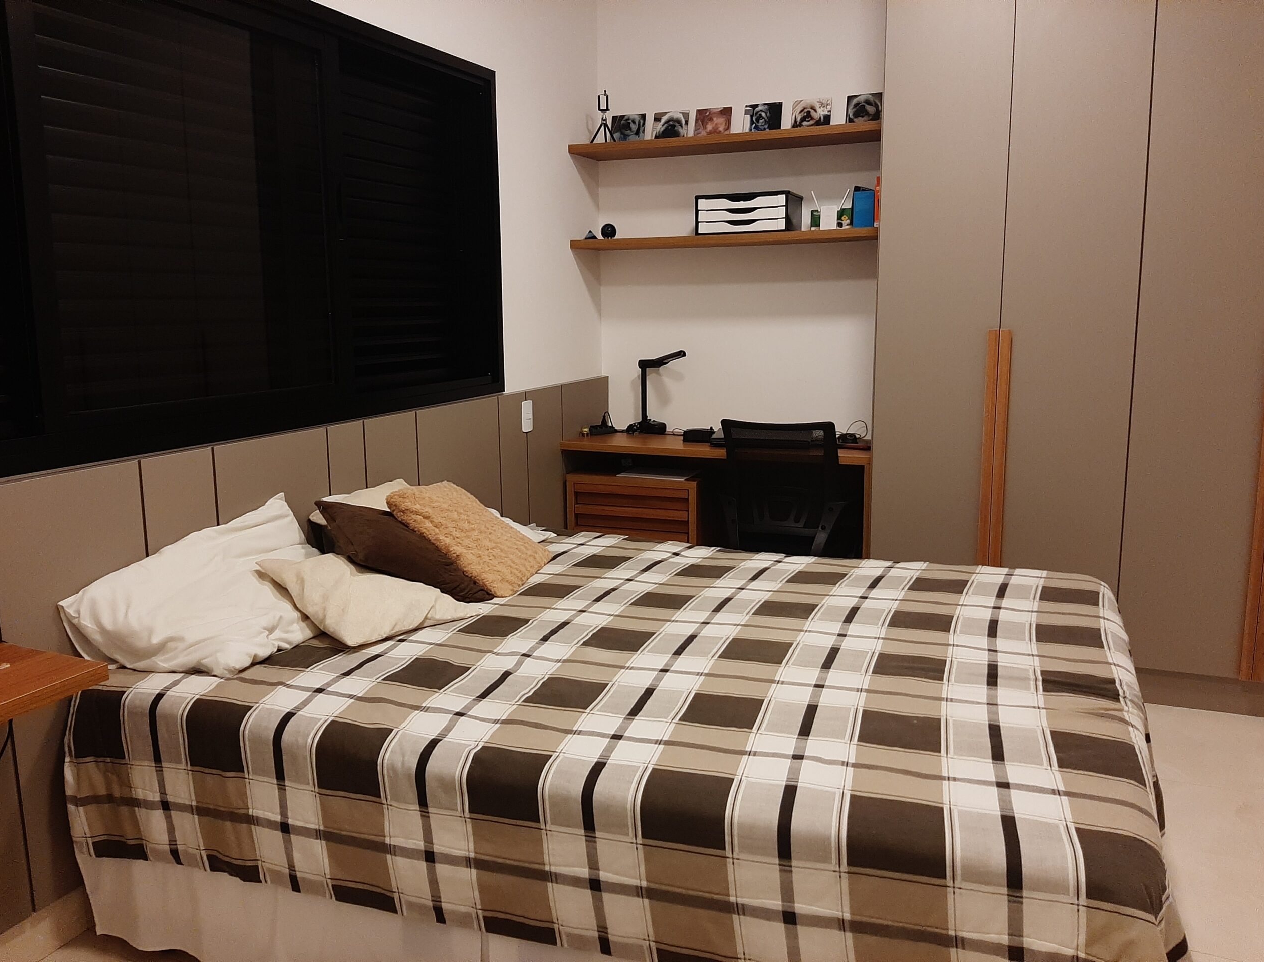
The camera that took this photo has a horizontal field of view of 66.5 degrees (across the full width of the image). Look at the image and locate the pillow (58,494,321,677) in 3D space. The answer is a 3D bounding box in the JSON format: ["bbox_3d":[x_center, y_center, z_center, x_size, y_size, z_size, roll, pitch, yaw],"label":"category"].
[{"bbox_3d":[-0.853,0.220,2.233,0.410,0.170,0.680,34,21,6],"label":"pillow"}]

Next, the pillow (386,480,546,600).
[{"bbox_3d":[-0.457,0.136,2.748,0.410,0.120,0.430,37,15,4],"label":"pillow"}]

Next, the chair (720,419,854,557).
[{"bbox_3d":[0.586,0.217,3.579,0.570,0.910,0.580,4,11,23],"label":"chair"}]

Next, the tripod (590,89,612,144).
[{"bbox_3d":[-0.120,-1.504,4.002,0.105,0.222,0.105,2,11,14],"label":"tripod"}]

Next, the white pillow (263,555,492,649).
[{"bbox_3d":[-0.640,0.251,2.384,0.400,0.140,0.400,32,27,30],"label":"white pillow"}]

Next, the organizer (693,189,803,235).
[{"bbox_3d":[0.473,-1.051,3.826,0.372,0.152,0.260,4,11,23],"label":"organizer"}]

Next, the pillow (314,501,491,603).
[{"bbox_3d":[-0.546,0.151,2.695,0.450,0.150,0.430,32,19,12],"label":"pillow"}]

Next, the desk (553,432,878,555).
[{"bbox_3d":[0.388,0.214,4.028,1.265,0.761,0.495,4,11,23],"label":"desk"}]

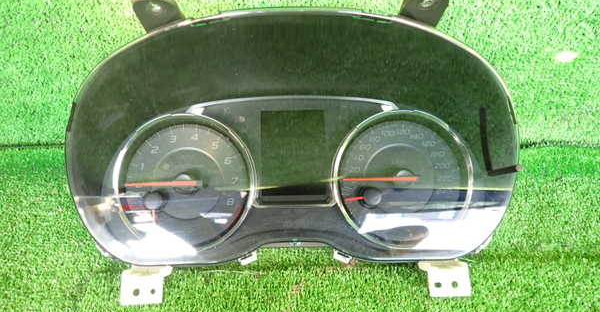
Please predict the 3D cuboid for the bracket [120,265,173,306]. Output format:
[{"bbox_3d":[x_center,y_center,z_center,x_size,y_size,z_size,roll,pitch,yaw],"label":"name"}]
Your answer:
[{"bbox_3d":[-0.135,0.114,0.381,0.042,0.014,0.034,-1,80,-1],"label":"bracket"}]

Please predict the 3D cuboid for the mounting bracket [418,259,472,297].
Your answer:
[{"bbox_3d":[0.129,0.109,0.385,0.043,0.014,0.033,-1,80,-1],"label":"mounting bracket"}]

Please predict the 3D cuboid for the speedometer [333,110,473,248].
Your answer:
[{"bbox_3d":[0.087,0.021,0.377,0.119,0.022,0.119,-1,83,-1],"label":"speedometer"}]

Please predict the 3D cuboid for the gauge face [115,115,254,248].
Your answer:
[{"bbox_3d":[-0.097,0.023,0.375,0.119,0.022,0.119,-1,83,-1],"label":"gauge face"}]

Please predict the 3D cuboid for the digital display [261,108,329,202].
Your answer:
[{"bbox_3d":[-0.005,0.000,0.385,0.058,0.010,0.079,-1,83,-1],"label":"digital display"}]

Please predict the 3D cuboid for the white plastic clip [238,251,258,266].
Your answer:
[{"bbox_3d":[-0.045,0.089,0.378,0.018,0.012,0.012,-1,80,-1],"label":"white plastic clip"}]

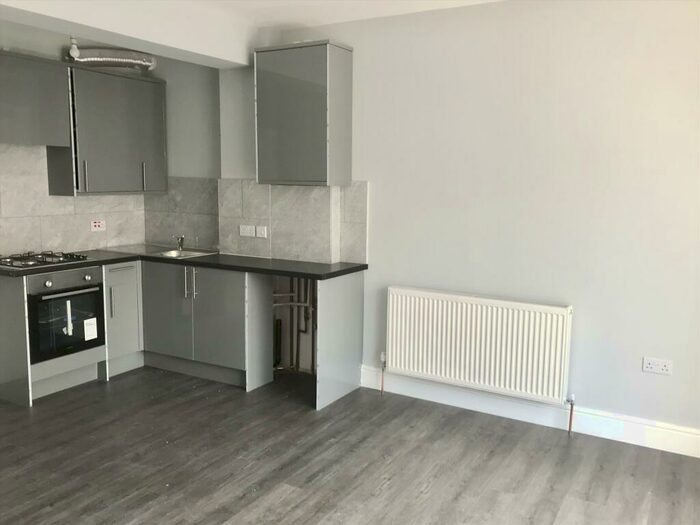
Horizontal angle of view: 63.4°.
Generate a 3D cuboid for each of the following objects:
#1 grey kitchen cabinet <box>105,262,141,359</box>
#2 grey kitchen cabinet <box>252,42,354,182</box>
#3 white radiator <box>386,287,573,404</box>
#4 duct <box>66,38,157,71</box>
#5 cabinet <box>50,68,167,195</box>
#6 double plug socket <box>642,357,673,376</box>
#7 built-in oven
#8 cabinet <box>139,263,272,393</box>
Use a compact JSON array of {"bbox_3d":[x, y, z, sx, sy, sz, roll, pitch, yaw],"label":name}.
[{"bbox_3d":[-1.981,0.340,4.504,0.600,0.718,0.349,5,9,30],"label":"grey kitchen cabinet"},{"bbox_3d":[-0.329,-1.032,4.059,0.622,0.945,0.311,5,9,30],"label":"grey kitchen cabinet"},{"bbox_3d":[0.799,0.512,3.695,1.183,0.595,0.100,5,9,30],"label":"white radiator"},{"bbox_3d":[-1.922,-1.664,4.628,0.170,0.200,0.810,5,9,30],"label":"duct"},{"bbox_3d":[-1.979,-1.038,4.681,0.335,0.957,0.901,5,9,30],"label":"cabinet"},{"bbox_3d":[1.752,0.592,3.228,0.146,0.086,0.010,5,9,30],"label":"double plug socket"},{"bbox_3d":[-2.203,0.333,4.093,0.585,0.599,0.588,5,9,30],"label":"built-in oven"},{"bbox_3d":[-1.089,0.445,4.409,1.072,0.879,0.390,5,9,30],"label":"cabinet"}]

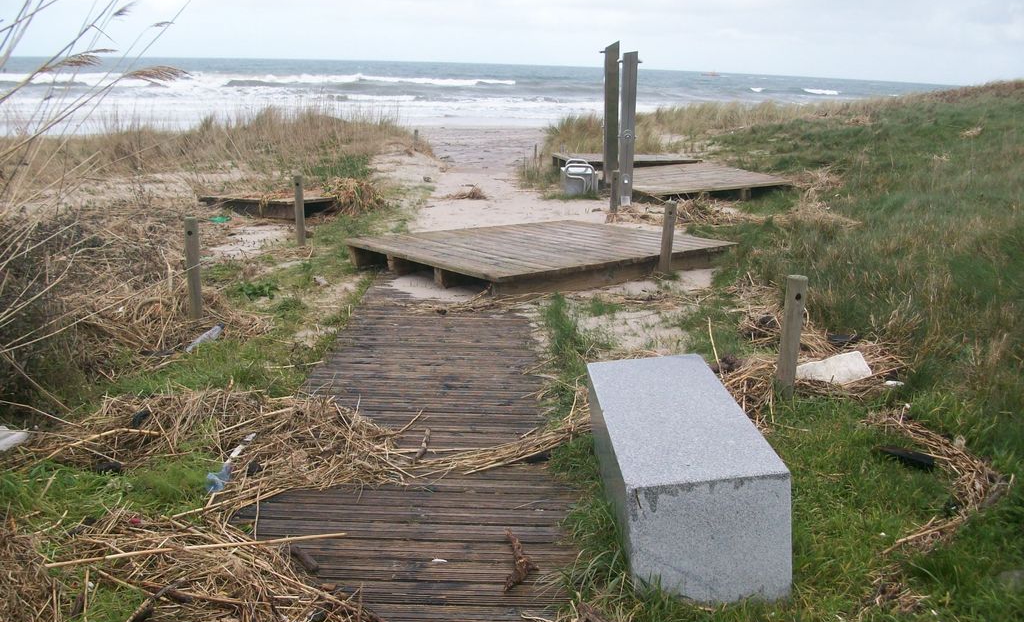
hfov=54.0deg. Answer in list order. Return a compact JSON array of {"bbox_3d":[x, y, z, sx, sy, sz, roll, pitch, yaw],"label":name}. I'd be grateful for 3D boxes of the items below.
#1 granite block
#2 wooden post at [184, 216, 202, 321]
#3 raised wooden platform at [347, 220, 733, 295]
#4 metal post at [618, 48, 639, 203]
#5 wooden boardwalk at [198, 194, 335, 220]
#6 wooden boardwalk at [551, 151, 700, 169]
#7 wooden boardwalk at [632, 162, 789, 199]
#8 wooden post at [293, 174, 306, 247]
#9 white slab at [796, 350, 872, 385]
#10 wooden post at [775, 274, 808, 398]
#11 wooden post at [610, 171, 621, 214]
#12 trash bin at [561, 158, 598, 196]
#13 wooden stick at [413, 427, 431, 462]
[{"bbox_3d":[0.627,0.581,3.930,0.515,0.417,1.468,-5,12,0],"label":"granite block"},{"bbox_3d":[-2.144,-0.277,6.743,0.092,0.703,0.092,2,13,0],"label":"wooden post"},{"bbox_3d":[0.268,-0.507,9.017,2.680,0.190,2.190,-10,16,-38],"label":"raised wooden platform"},{"bbox_3d":[1.625,-2.563,14.126,0.190,2.120,0.180,0,14,0],"label":"metal post"},{"bbox_3d":[-3.094,-1.341,12.847,1.314,0.217,1.099,5,11,18],"label":"wooden boardwalk"},{"bbox_3d":[2.377,-3.061,21.017,2.650,0.281,1.668,-3,14,-19],"label":"wooden boardwalk"},{"bbox_3d":[2.706,-2.014,15.879,2.150,0.220,2.850,-7,16,-13],"label":"wooden boardwalk"},{"bbox_3d":[-2.326,-1.103,11.096,0.093,0.780,0.093,0,14,0],"label":"wooden post"},{"bbox_3d":[1.647,0.301,5.170,0.370,0.080,0.210,-10,28,-11],"label":"white slab"},{"bbox_3d":[1.379,0.120,4.947,0.100,0.605,0.100,2,14,0],"label":"wooden post"},{"bbox_3d":[1.426,-1.630,13.848,0.095,0.565,0.095,2,13,0],"label":"wooden post"},{"bbox_3d":[1.030,-2.068,15.329,0.560,0.550,0.480,2,14,0],"label":"trash bin"},{"bbox_3d":[-0.410,0.588,4.522,0.045,0.035,0.370,2,13,2],"label":"wooden stick"}]

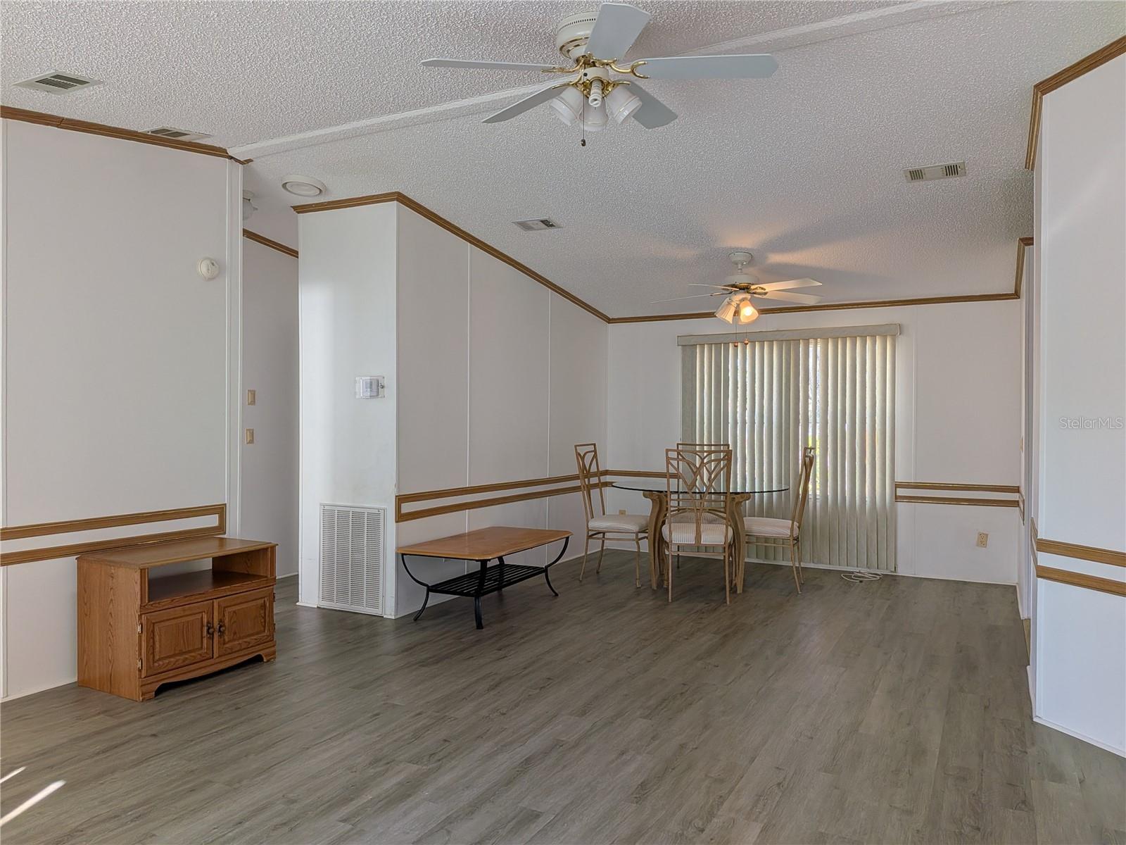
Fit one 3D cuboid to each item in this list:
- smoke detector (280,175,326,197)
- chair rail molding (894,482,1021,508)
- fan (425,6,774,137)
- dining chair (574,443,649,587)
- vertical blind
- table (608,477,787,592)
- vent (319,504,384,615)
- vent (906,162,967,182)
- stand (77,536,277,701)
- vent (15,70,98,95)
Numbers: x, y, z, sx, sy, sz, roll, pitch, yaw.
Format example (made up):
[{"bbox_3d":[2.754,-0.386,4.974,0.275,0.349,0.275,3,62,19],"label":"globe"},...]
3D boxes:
[{"bbox_3d":[-1.647,-1.504,4.971,0.265,0.045,0.265,4,-7,1],"label":"smoke detector"},{"bbox_3d":[3.125,0.573,6.226,0.885,0.171,0.024,0,0,29],"label":"chair rail molding"},{"bbox_3d":[0.115,-1.270,2.912,1.300,0.390,1.300,0,6,27],"label":"fan"},{"bbox_3d":[0.432,0.712,6.203,0.540,1.069,0.495,0,0,23],"label":"dining chair"},{"bbox_3d":[1.935,0.206,6.912,1.910,2.060,0.120,0,0,27],"label":"vertical blind"},{"bbox_3d":[1.067,0.878,6.178,1.370,0.770,1.370,0,0,0],"label":"table"},{"bbox_3d":[-1.393,0.895,5.142,0.575,0.700,0.030,0,0,27],"label":"vent"},{"bbox_3d":[1.977,-1.323,4.151,0.290,0.030,0.183,0,-7,27],"label":"vent"},{"bbox_3d":[-1.907,0.940,3.904,0.489,0.612,0.737,0,0,29],"label":"stand"},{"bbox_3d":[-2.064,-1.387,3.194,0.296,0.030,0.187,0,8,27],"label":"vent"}]

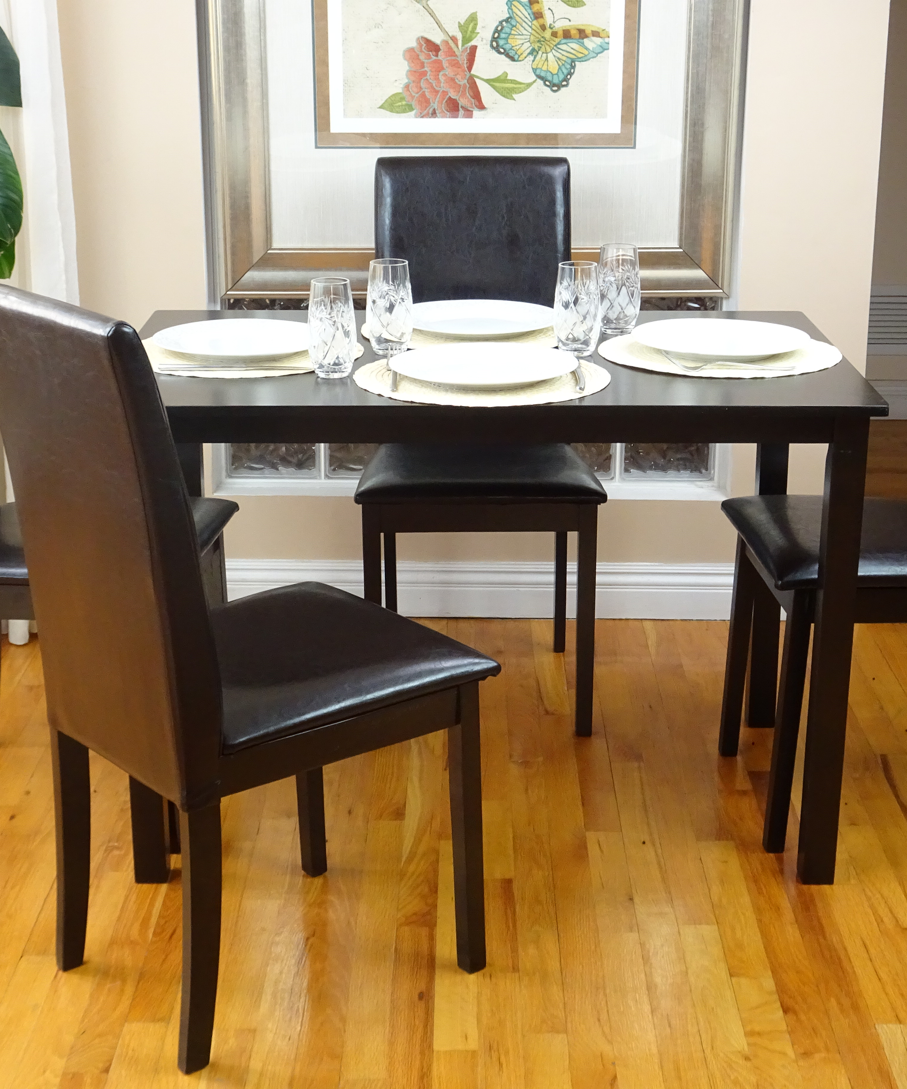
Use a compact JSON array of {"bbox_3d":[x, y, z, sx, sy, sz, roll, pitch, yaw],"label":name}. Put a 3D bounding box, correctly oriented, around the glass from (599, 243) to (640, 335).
[{"bbox_3d":[0.267,-0.408,2.962,0.069,0.135,0.069,0,18,0],"label":"glass"}]

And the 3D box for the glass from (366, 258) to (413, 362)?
[{"bbox_3d":[-0.099,-0.357,2.806,0.069,0.135,0.069,0,18,0],"label":"glass"}]

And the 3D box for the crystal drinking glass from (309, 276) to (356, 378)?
[{"bbox_3d":[-0.175,-0.310,2.663,0.069,0.135,0.069,0,18,0],"label":"crystal drinking glass"}]

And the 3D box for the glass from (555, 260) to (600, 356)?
[{"bbox_3d":[0.190,-0.357,2.804,0.069,0.135,0.069,0,18,0],"label":"glass"}]

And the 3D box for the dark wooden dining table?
[{"bbox_3d":[0.047,0.059,2.941,1.095,0.740,0.667,0,18,0],"label":"dark wooden dining table"}]

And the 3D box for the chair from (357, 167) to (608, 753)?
[{"bbox_3d":[0.048,-0.189,3.355,0.428,0.956,0.524,0,18,0],"label":"chair"}]

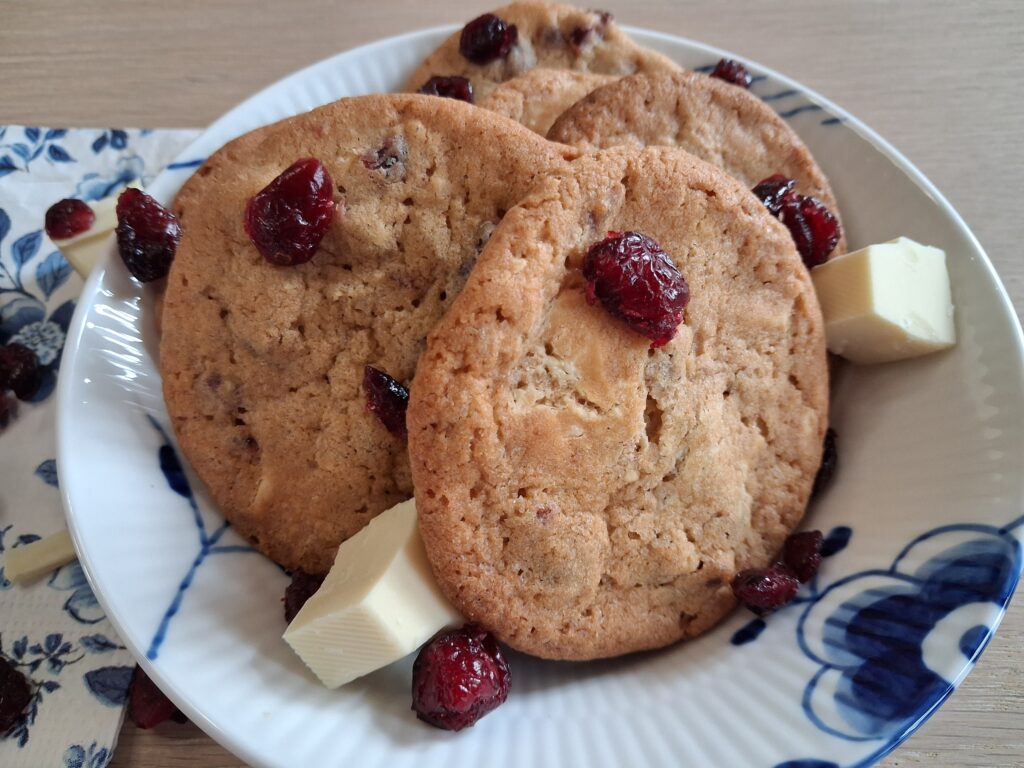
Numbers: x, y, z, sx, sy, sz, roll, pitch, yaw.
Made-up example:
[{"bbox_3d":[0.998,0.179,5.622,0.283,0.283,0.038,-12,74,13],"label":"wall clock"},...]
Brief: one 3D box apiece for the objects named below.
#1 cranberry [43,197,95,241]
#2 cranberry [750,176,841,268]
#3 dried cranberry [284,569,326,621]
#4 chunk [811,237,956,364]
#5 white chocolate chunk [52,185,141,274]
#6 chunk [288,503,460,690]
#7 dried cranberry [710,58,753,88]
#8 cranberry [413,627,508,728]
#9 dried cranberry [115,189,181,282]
[{"bbox_3d":[-0.106,-0.039,0.191,0.013,0.009,0.011,-23,62,-14],"label":"cranberry"},{"bbox_3d":[0.064,-0.036,0.179,0.014,0.013,0.023,-26,63,-16],"label":"cranberry"},{"bbox_3d":[-0.035,0.039,0.143,0.012,0.010,0.013,-20,61,-13],"label":"dried cranberry"},{"bbox_3d":[0.078,-0.017,0.172,0.021,0.021,0.017,8,75,-23],"label":"chunk"},{"bbox_3d":[-0.104,-0.038,0.205,0.021,0.016,0.012,-26,63,-16],"label":"white chocolate chunk"},{"bbox_3d":[-0.024,0.038,0.140,0.013,0.019,0.024,55,32,-11],"label":"chunk"},{"bbox_3d":[0.055,-0.077,0.200,0.012,0.009,0.011,-2,59,-2],"label":"dried cranberry"},{"bbox_3d":[-0.009,0.049,0.134,0.017,0.016,0.018,-25,63,-15],"label":"cranberry"},{"bbox_3d":[-0.077,-0.031,0.168,0.014,0.014,0.021,-20,61,-13],"label":"dried cranberry"}]

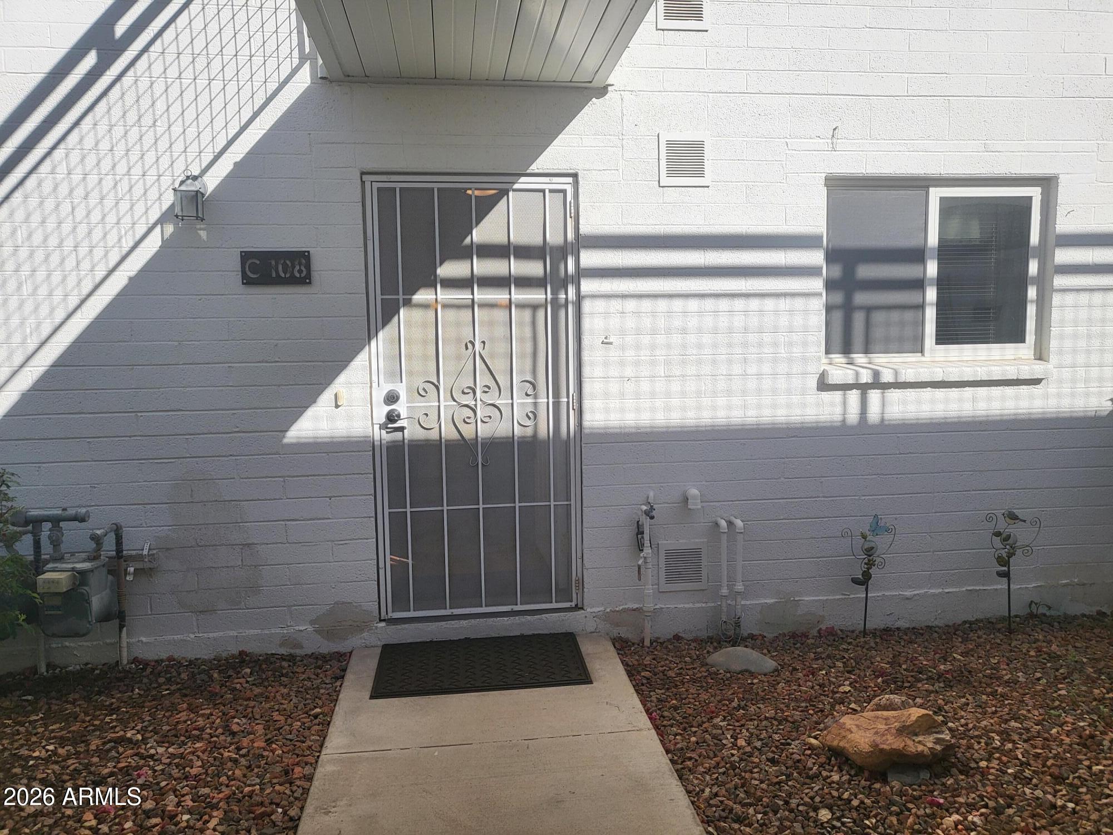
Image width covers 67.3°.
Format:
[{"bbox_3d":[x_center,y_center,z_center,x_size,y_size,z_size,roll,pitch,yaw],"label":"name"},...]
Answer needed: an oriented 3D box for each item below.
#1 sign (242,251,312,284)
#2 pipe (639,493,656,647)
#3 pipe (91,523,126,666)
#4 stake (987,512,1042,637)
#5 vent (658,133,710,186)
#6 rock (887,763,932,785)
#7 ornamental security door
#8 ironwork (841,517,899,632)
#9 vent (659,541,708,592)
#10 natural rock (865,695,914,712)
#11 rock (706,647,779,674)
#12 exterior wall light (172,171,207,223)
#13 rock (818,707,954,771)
[{"bbox_3d":[-1.252,-0.669,3.736,0.301,0.148,0.015,-2,6,-7],"label":"sign"},{"bbox_3d":[0.430,0.727,3.977,0.085,0.755,0.125,-2,6,-8],"label":"pipe"},{"bbox_3d":[-1.934,0.808,3.620,0.080,0.660,0.270,-2,6,-7],"label":"pipe"},{"bbox_3d":[2.248,0.768,4.137,0.285,0.620,0.100,-4,6,-6],"label":"stake"},{"bbox_3d":[0.598,-1.194,3.869,0.242,0.245,0.022,-2,6,-8],"label":"vent"},{"bbox_3d":[1.201,1.208,2.904,0.155,0.080,0.120,-1,6,0],"label":"rock"},{"bbox_3d":[-0.371,-0.078,3.947,0.950,2.060,0.060,-2,6,-7],"label":"ornamental security door"},{"bbox_3d":[1.529,0.776,4.093,0.270,0.600,0.085,-2,6,-8],"label":"ironwork"},{"bbox_3d":[0.619,0.726,4.064,0.244,0.247,0.022,-2,6,-8],"label":"vent"},{"bbox_3d":[1.306,1.114,3.264,0.195,0.095,0.145,-2,6,-8],"label":"natural rock"},{"bbox_3d":[0.836,1.074,3.738,0.320,0.085,0.185,1,6,18],"label":"rock"},{"bbox_3d":[-1.570,-0.948,3.595,0.140,0.215,0.170,-2,6,-7],"label":"exterior wall light"},{"bbox_3d":[1.184,1.155,3.053,0.480,0.145,0.260,-1,6,0],"label":"rock"}]

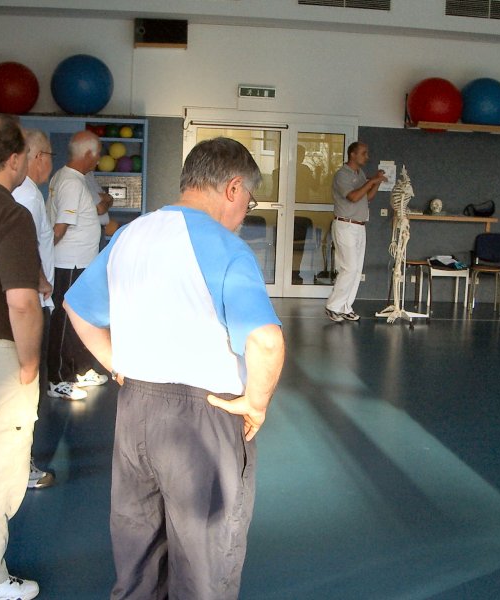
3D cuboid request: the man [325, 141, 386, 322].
[{"bbox_3d":[1.068,-0.681,9.518,0.580,1.790,0.520,7,10,29],"label":"man"}]

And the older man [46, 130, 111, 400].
[{"bbox_3d":[-1.117,-0.236,6.147,0.420,1.710,0.520,-1,9,-21],"label":"older man"}]

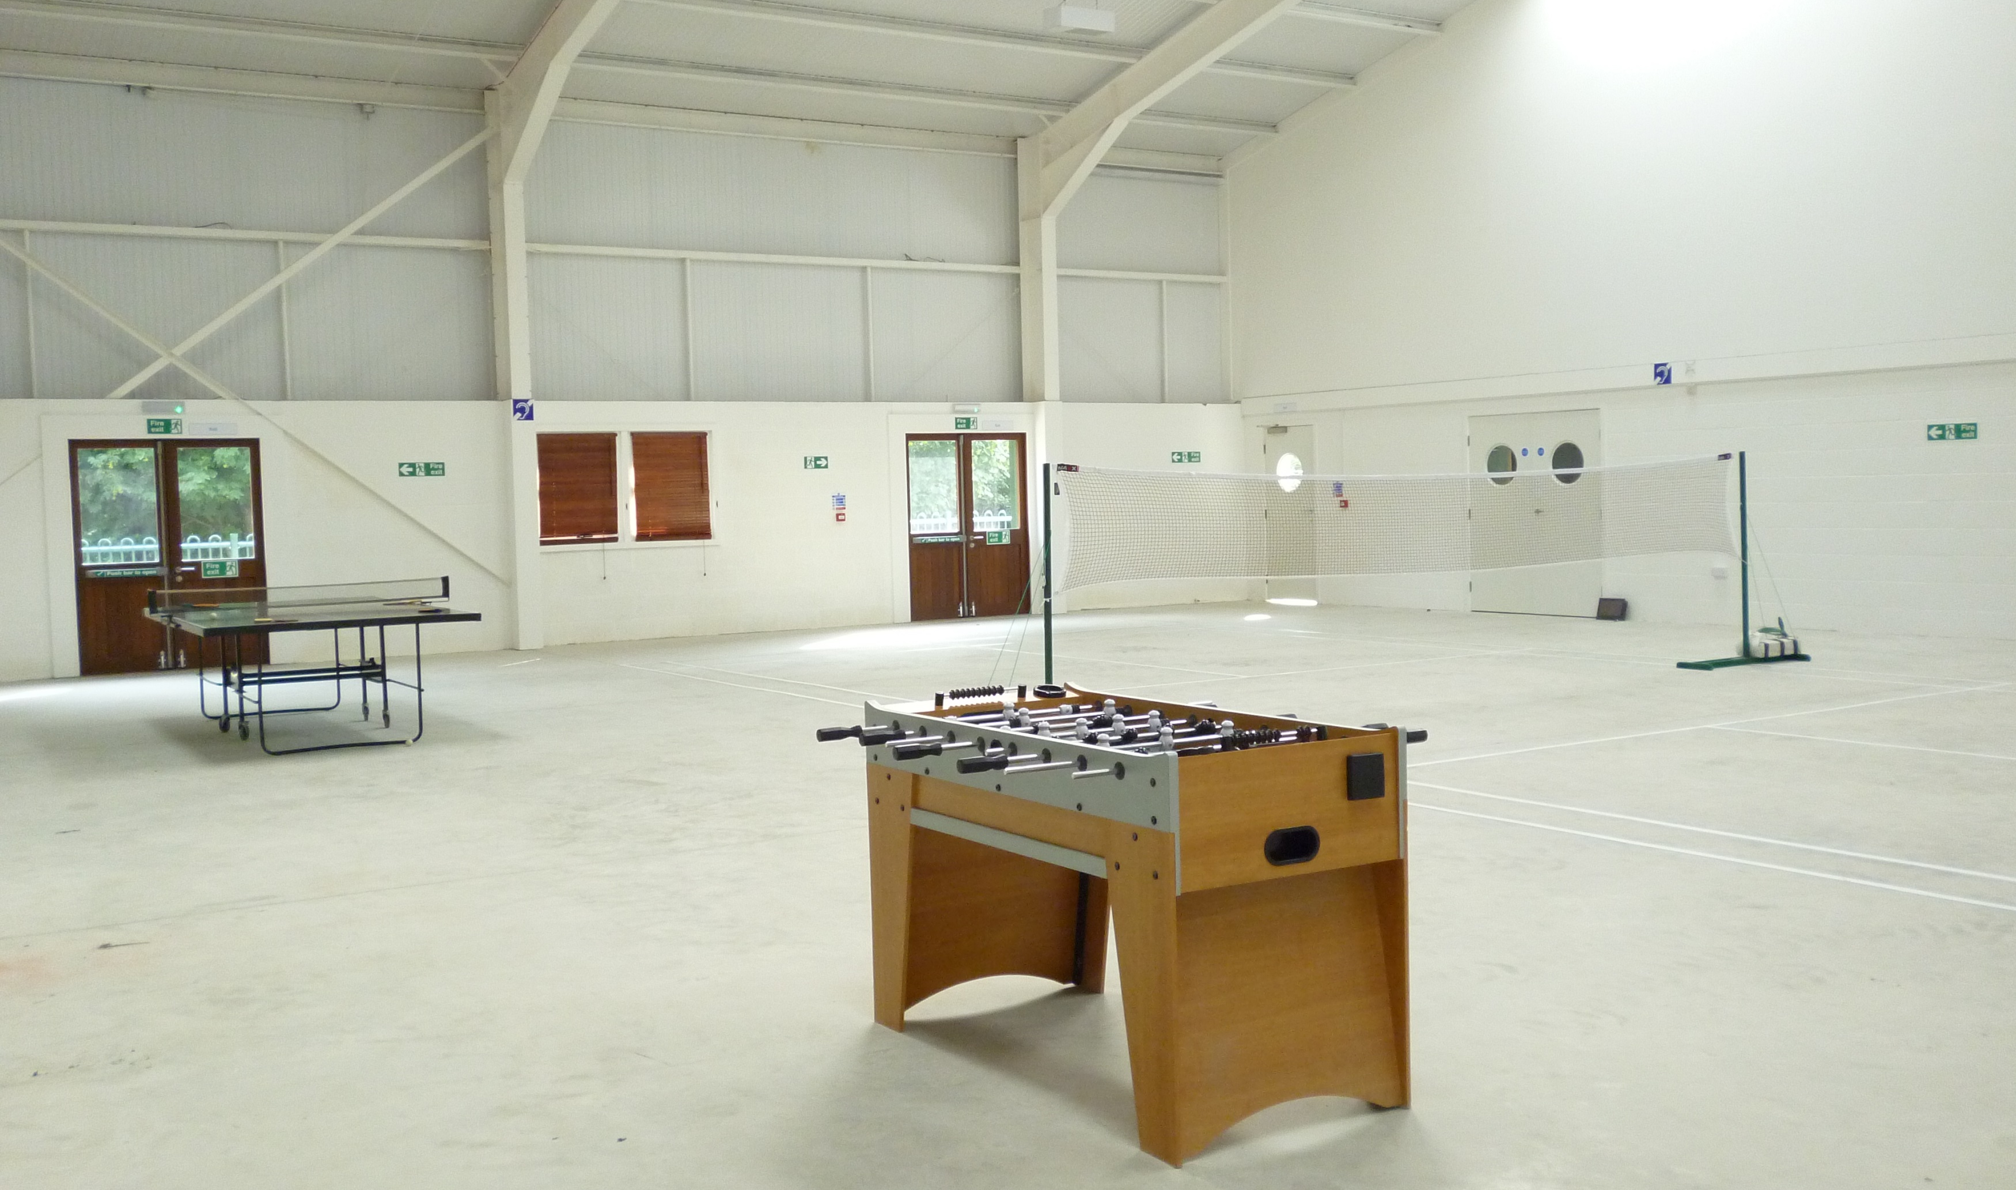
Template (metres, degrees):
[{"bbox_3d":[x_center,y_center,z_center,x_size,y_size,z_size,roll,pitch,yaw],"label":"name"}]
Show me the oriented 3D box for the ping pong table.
[{"bbox_3d":[-4.467,0.397,11.855,1.800,0.910,2.740,-3,4,-31],"label":"ping pong table"}]

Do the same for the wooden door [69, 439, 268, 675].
[{"bbox_3d":[-7.383,-0.355,16.467,1.540,2.030,0.080,-3,4,-31],"label":"wooden door"}]

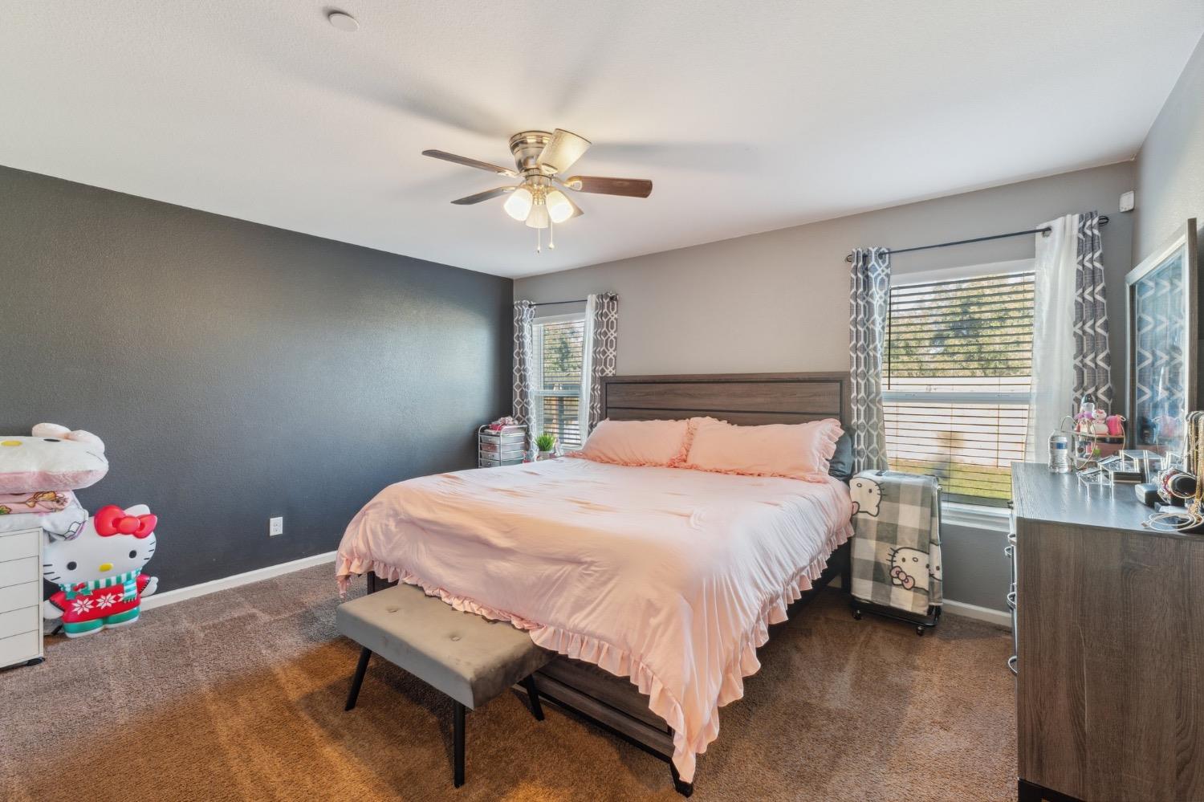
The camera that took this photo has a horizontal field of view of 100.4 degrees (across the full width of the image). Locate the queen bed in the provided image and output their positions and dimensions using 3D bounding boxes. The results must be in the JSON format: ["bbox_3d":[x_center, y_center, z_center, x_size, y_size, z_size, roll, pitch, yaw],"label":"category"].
[{"bbox_3d":[0.107,0.531,2.989,2.170,1.420,2.230,1,1,38],"label":"queen bed"}]

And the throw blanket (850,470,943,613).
[{"bbox_3d":[1.668,0.772,2.854,0.435,0.710,0.350,1,1,38],"label":"throw blanket"}]

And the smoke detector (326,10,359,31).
[{"bbox_3d":[-0.795,-1.161,1.543,0.086,0.030,0.086,0,1,0],"label":"smoke detector"}]

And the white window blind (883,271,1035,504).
[{"bbox_3d":[2.074,-0.069,2.921,0.850,1.330,0.050,1,1,38],"label":"white window blind"}]

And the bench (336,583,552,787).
[{"bbox_3d":[-0.632,1.052,2.008,0.875,0.415,0.440,1,1,38],"label":"bench"}]

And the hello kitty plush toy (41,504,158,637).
[{"bbox_3d":[-2.746,0.910,2.753,0.160,0.660,0.470,1,2,44],"label":"hello kitty plush toy"}]

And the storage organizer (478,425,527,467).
[{"bbox_3d":[-0.910,0.718,4.805,0.340,0.970,0.380,1,1,38],"label":"storage organizer"}]

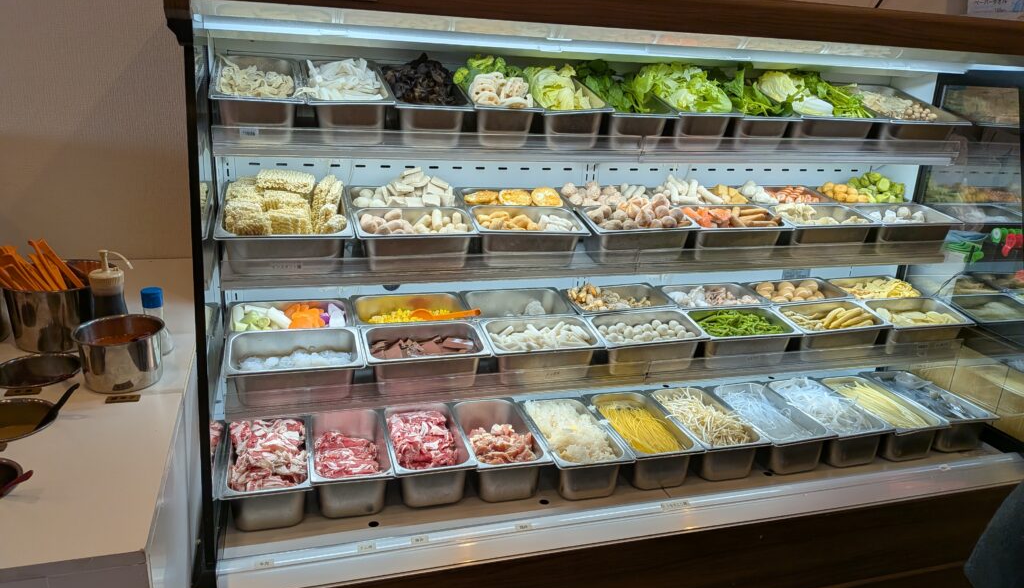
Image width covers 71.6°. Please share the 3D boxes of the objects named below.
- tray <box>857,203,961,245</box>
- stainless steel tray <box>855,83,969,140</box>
[{"bbox_3d":[1.113,-0.182,2.041,0.268,0.100,0.162,-2,29,-16],"label":"tray"},{"bbox_3d":[1.052,-0.490,2.012,0.265,0.100,0.325,-2,33,-16],"label":"stainless steel tray"}]

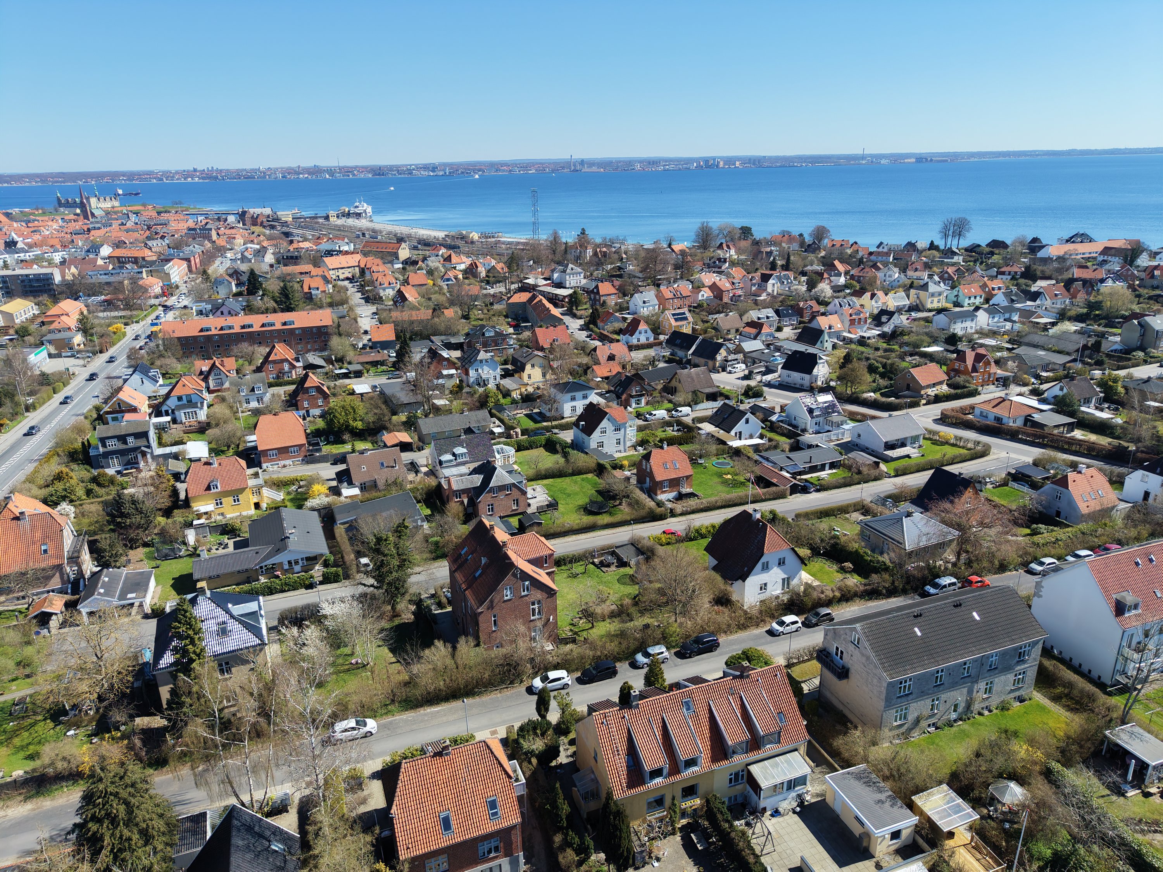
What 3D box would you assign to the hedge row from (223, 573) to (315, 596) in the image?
[{"bbox_3d":[-42.470,20.566,108.493,12.235,1.500,1.600,-8,20,-19],"label":"hedge row"}]

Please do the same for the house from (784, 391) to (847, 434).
[{"bbox_3d":[51.210,-5.700,176.980,8.750,7.480,9.410,-9,21,-23],"label":"house"}]

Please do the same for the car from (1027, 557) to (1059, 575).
[{"bbox_3d":[60.394,17.086,105.334,4.000,1.470,1.700,-8,20,-18],"label":"car"}]

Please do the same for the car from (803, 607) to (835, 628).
[{"bbox_3d":[28.150,21.190,94.950,3.550,1.480,1.680,-8,20,-18],"label":"car"}]

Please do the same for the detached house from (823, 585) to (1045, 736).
[{"bbox_3d":[34.994,21.351,80.660,19.280,10.080,9.340,-8,20,-19],"label":"detached house"}]

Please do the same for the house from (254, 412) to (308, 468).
[{"bbox_3d":[-58.210,-0.220,155.920,8.560,8.910,9.960,-9,20,-22],"label":"house"}]

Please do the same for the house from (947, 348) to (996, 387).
[{"bbox_3d":[104.770,-19.060,215.650,8.690,8.720,8.530,-7,20,-16],"label":"house"}]

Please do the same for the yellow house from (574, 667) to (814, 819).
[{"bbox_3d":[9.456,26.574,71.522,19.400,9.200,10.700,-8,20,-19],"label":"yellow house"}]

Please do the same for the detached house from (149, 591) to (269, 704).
[{"bbox_3d":[-38.891,21.305,84.896,10.580,10.790,10.920,-9,20,-23],"label":"detached house"}]

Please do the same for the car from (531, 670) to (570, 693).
[{"bbox_3d":[-3.160,26.122,85.598,4.080,1.460,1.750,-8,20,-19],"label":"car"}]

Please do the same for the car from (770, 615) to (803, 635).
[{"bbox_3d":[24.248,22.290,95.163,3.600,1.490,1.650,-8,20,-19],"label":"car"}]

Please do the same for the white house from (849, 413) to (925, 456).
[{"bbox_3d":[62.461,-0.790,164.075,10.800,6.250,9.500,-9,20,-22],"label":"white house"}]

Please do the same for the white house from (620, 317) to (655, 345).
[{"bbox_3d":[19.480,-35.990,276.190,8.600,8.200,8.300,-9,20,-23],"label":"white house"}]

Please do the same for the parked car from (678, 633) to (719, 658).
[{"bbox_3d":[13.320,23.200,89.700,4.420,1.600,1.840,-8,20,-18],"label":"parked car"}]

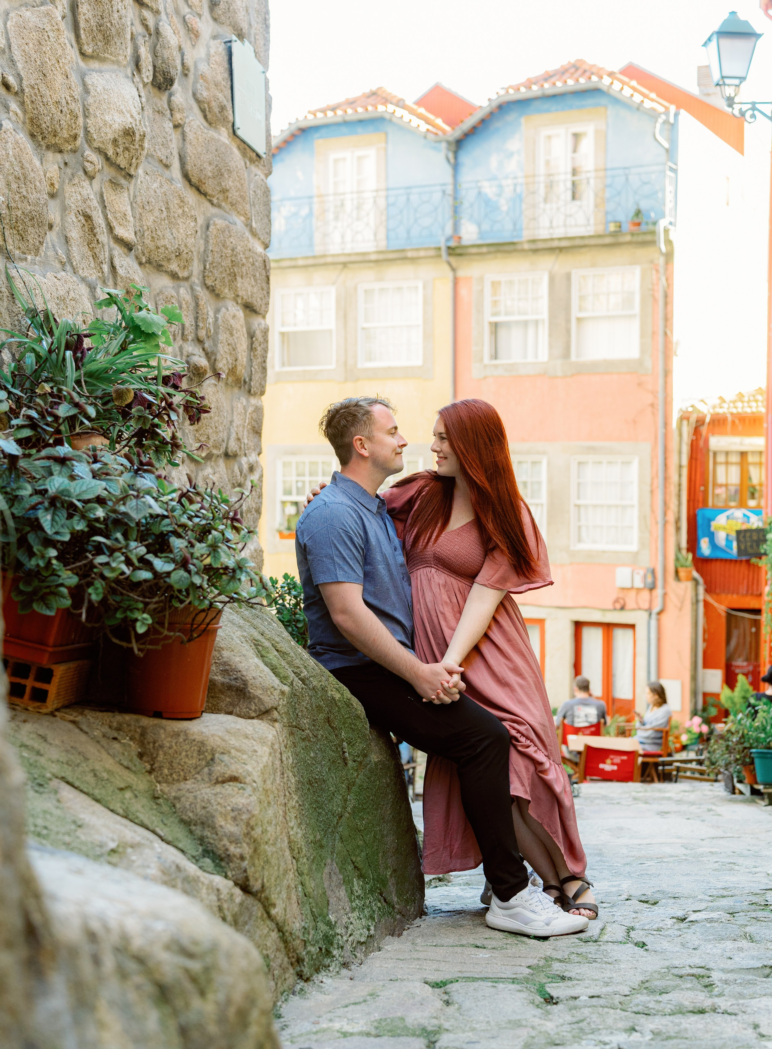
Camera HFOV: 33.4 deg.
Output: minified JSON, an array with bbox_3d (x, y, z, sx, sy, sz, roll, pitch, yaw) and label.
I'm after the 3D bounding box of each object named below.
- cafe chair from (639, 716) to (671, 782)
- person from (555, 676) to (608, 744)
[{"bbox_3d":[3.030,2.610,14.700,0.480,0.860,0.520,0,2,-10],"label":"cafe chair"},{"bbox_3d":[2.218,2.377,14.600,0.550,1.310,0.750,0,2,5],"label":"person"}]

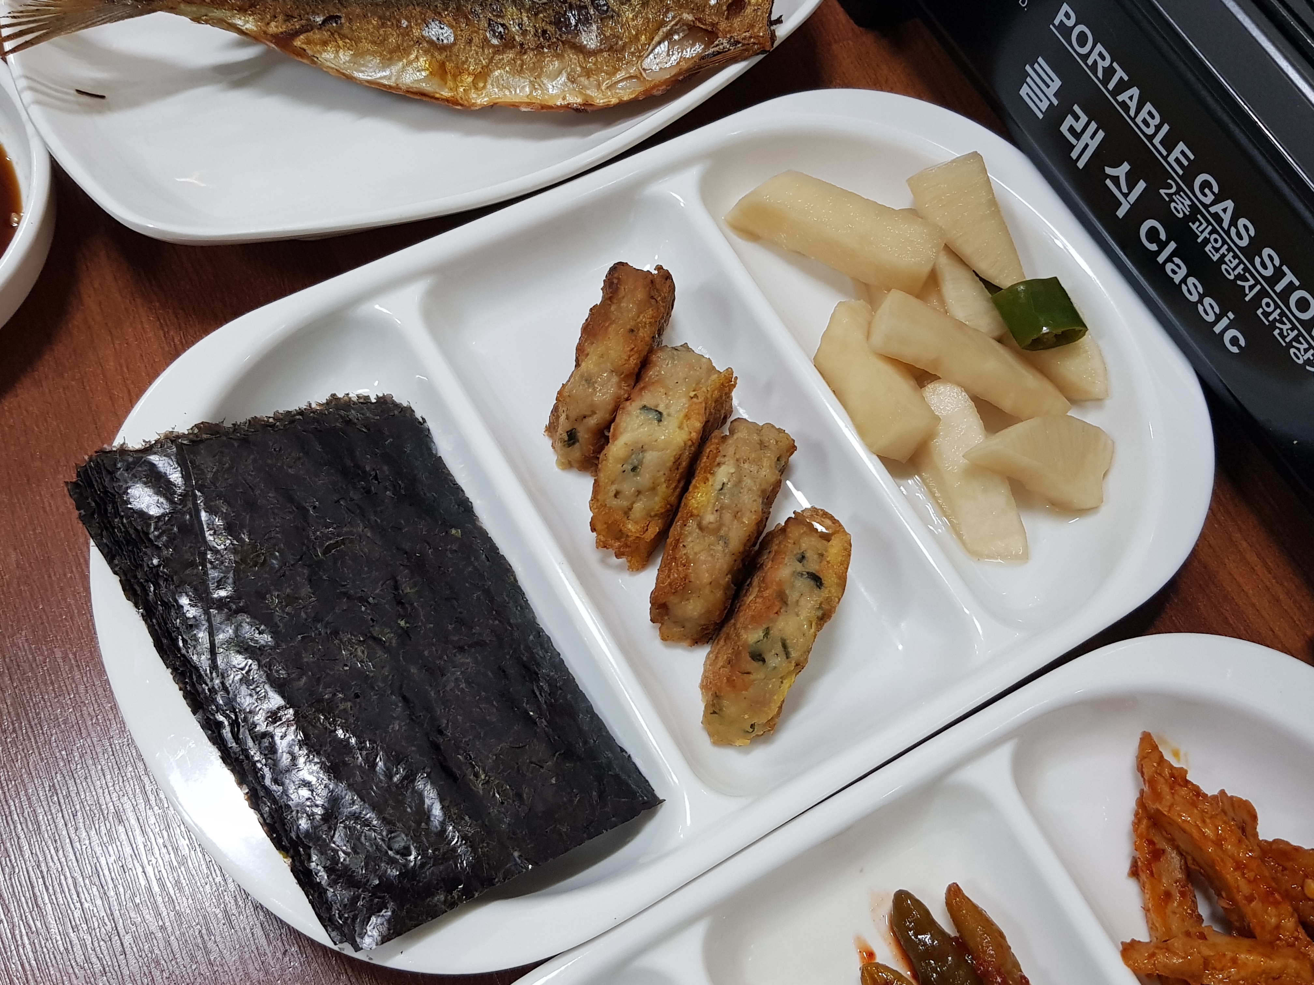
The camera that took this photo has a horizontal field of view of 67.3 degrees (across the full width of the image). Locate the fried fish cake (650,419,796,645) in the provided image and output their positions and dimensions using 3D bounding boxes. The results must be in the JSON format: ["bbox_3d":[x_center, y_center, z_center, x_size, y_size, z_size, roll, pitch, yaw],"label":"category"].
[{"bbox_3d":[0.017,0.010,0.256,0.021,0.020,0.061,23,69,4],"label":"fried fish cake"}]

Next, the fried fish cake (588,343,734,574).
[{"bbox_3d":[0.001,-0.011,0.263,0.024,0.020,0.060,22,69,3],"label":"fried fish cake"}]

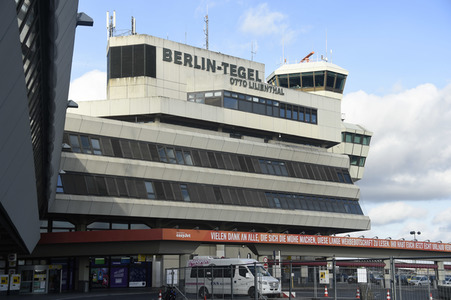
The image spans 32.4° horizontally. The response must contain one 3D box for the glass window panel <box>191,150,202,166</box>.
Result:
[{"bbox_3d":[-3.164,0.927,84.668,1.100,2.200,0.100,8,-31,-43],"label":"glass window panel"}]

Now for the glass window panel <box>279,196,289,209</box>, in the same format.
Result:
[{"bbox_3d":[7.035,6.473,94.291,1.160,1.563,0.100,8,-35,-42],"label":"glass window panel"}]

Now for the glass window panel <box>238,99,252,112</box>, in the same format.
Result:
[{"bbox_3d":[2.312,-5.088,89.962,2.185,1.236,0.100,8,-12,-43],"label":"glass window panel"}]

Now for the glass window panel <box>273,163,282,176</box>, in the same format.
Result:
[{"bbox_3d":[6.063,2.314,90.931,0.966,1.372,0.100,8,-32,-43],"label":"glass window panel"}]

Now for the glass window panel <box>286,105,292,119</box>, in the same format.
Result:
[{"bbox_3d":[8.174,-4.915,99.108,1.000,1.679,0.100,8,-12,-41],"label":"glass window panel"}]

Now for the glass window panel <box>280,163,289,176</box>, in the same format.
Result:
[{"bbox_3d":[6.793,2.245,89.361,1.017,1.744,0.100,8,-31,-41],"label":"glass window panel"}]

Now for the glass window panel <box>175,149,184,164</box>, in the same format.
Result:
[{"bbox_3d":[-4.937,0.754,85.200,1.009,1.876,0.100,8,-35,-42],"label":"glass window panel"}]

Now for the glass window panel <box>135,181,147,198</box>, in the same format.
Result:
[{"bbox_3d":[-8.876,4.123,81.033,1.001,2.042,0.100,8,-35,-41],"label":"glass window panel"}]

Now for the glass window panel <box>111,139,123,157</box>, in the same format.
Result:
[{"bbox_3d":[-10.438,-0.239,74.320,1.017,1.744,0.100,8,-31,-41],"label":"glass window panel"}]

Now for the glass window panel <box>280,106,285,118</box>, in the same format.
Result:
[{"bbox_3d":[7.214,-4.745,98.221,0.800,1.456,0.100,8,-12,-41],"label":"glass window panel"}]

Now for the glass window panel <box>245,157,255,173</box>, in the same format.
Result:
[{"bbox_3d":[2.789,1.685,90.203,1.100,2.200,0.100,8,-31,-43],"label":"glass window panel"}]

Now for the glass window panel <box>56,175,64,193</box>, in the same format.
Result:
[{"bbox_3d":[-15.101,2.978,70.048,0.966,1.768,0.100,8,-32,-43],"label":"glass window panel"}]

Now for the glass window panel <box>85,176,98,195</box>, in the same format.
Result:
[{"bbox_3d":[-13.118,3.501,76.270,1.110,1.917,0.100,8,-35,-42],"label":"glass window panel"}]

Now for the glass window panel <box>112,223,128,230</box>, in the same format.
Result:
[{"bbox_3d":[-11.065,8.070,81.844,1.997,0.767,0.100,8,-12,-41],"label":"glass window panel"}]

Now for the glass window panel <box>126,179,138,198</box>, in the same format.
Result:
[{"bbox_3d":[-9.341,3.867,77.953,1.100,2.300,0.100,8,-31,-43],"label":"glass window panel"}]

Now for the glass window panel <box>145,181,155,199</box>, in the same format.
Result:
[{"bbox_3d":[-7.776,4.042,79.411,1.000,2.150,0.100,8,-31,-43],"label":"glass window panel"}]

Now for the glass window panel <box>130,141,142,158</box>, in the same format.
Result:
[{"bbox_3d":[-9.427,-0.054,82.196,1.013,2.085,0.100,8,-35,-41],"label":"glass window panel"}]

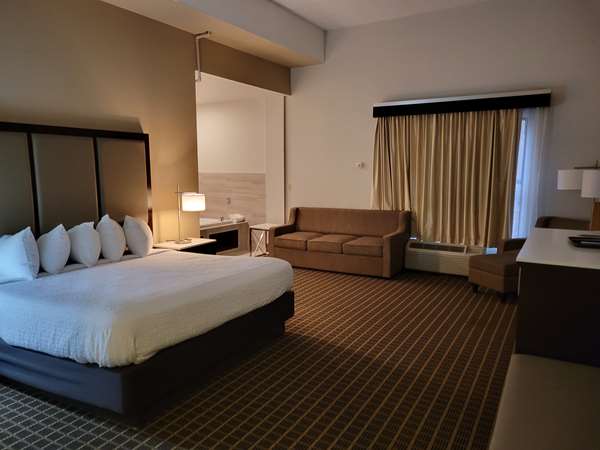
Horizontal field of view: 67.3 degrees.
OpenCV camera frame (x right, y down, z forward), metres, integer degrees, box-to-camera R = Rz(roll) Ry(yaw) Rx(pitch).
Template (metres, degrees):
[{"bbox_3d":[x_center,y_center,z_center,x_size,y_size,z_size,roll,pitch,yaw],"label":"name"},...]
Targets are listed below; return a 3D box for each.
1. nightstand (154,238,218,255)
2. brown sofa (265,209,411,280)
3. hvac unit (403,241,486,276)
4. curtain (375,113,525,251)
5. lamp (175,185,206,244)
[{"bbox_3d":[-1.404,0.558,5.593,0.432,0.651,0.704,4,9,30],"label":"nightstand"},{"bbox_3d":[0.615,0.225,7.152,2.016,0.864,0.872,4,9,30],"label":"brown sofa"},{"bbox_3d":[2.178,0.493,6.685,1.168,0.424,0.248,4,9,30],"label":"hvac unit"},{"bbox_3d":[2.056,-0.687,6.617,2.072,1.952,0.128,4,9,30],"label":"curtain"},{"bbox_3d":[-1.400,-0.130,5.568,0.360,0.727,0.248,4,9,30],"label":"lamp"}]

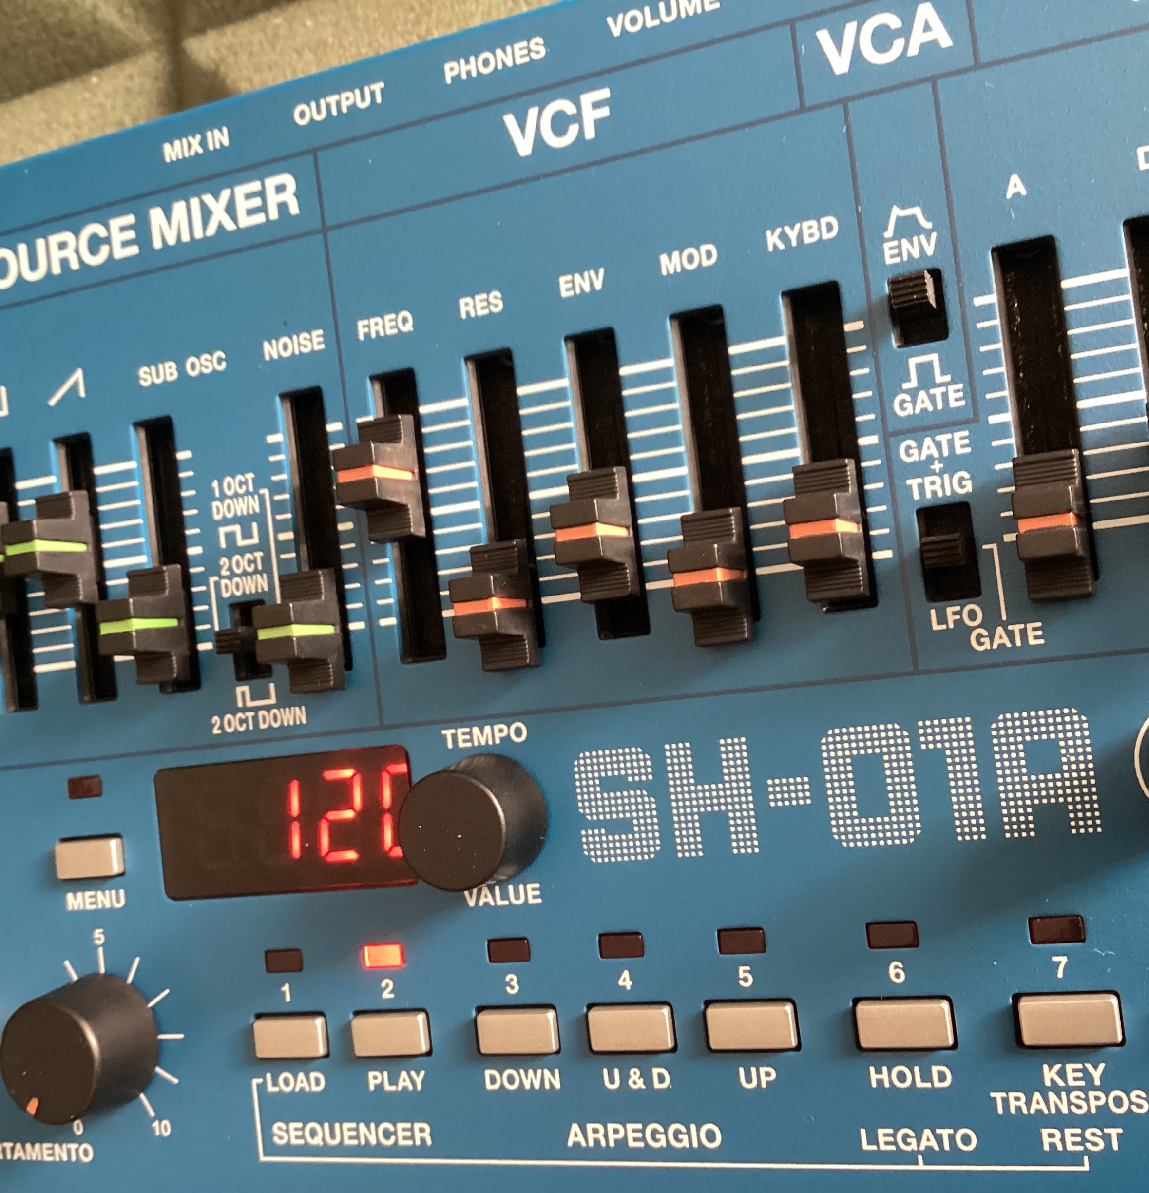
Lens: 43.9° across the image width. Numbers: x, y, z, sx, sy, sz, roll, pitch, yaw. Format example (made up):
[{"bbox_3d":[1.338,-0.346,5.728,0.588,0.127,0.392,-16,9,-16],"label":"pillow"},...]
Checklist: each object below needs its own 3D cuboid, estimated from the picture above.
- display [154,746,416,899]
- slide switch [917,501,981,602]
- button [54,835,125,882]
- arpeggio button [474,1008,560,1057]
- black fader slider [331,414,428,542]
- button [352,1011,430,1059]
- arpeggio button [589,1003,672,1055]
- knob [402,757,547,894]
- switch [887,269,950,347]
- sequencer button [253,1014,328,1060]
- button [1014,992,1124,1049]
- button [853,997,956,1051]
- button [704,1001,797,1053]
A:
[{"bbox_3d":[-0.030,0.024,0.148,0.030,0.002,0.014,-8,88,20],"label":"display"},{"bbox_3d":[0.032,-0.004,0.122,0.005,0.005,0.008,-8,88,20],"label":"slide switch"},{"bbox_3d":[-0.053,0.028,0.155,0.008,0.002,0.004,-8,88,20],"label":"button"},{"bbox_3d":[-0.006,0.042,0.138,0.008,0.002,0.004,-8,88,20],"label":"arpeggio button"},{"bbox_3d":[-0.019,-0.012,0.138,0.004,0.009,0.012,-8,88,20],"label":"black fader slider"},{"bbox_3d":[-0.018,0.044,0.142,0.008,0.002,0.004,-8,88,20],"label":"button"},{"bbox_3d":[0.005,0.041,0.134,0.008,0.002,0.004,-8,88,20],"label":"arpeggio button"},{"bbox_3d":[-0.010,0.022,0.135,0.013,0.008,0.013,-8,88,20],"label":"knob"},{"bbox_3d":[0.029,-0.025,0.123,0.005,0.005,0.006,-8,88,20],"label":"switch"},{"bbox_3d":[-0.029,0.045,0.146,0.008,0.002,0.004,-8,88,20],"label":"sequencer button"},{"bbox_3d":[0.041,0.036,0.120,0.008,0.002,0.004,-8,88,20],"label":"button"},{"bbox_3d":[0.029,0.038,0.125,0.008,0.002,0.004,-8,88,20],"label":"button"},{"bbox_3d":[0.016,0.039,0.130,0.008,0.002,0.004,-8,88,20],"label":"button"}]

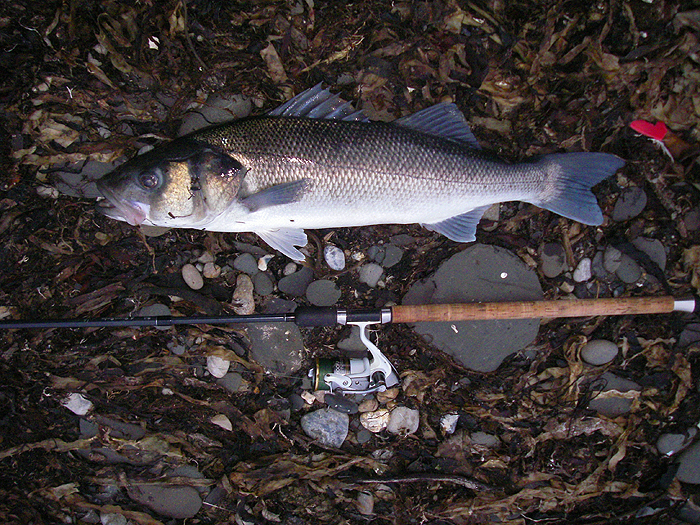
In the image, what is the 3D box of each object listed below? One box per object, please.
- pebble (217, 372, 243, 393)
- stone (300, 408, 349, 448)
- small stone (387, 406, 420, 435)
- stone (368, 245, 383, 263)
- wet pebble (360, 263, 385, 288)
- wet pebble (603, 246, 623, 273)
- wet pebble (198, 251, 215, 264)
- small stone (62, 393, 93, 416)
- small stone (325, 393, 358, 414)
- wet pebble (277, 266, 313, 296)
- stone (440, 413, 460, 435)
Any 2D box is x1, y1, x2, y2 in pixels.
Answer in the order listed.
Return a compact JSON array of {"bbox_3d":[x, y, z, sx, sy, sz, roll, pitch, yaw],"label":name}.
[{"bbox_3d":[-0.155,0.154,0.999,0.029,0.013,0.025,25,80,5],"label":"pebble"},{"bbox_3d":[-0.032,0.218,1.009,0.063,0.033,0.050,19,79,4],"label":"stone"},{"bbox_3d":[0.071,0.210,1.016,0.045,0.025,0.040,-11,79,-2],"label":"small stone"},{"bbox_3d":[0.034,-0.011,1.004,0.017,0.012,0.025,-29,79,-6],"label":"stone"},{"bbox_3d":[0.030,0.017,1.055,0.032,0.019,0.036,-17,79,-3],"label":"wet pebble"},{"bbox_3d":[0.343,-0.004,1.003,0.024,0.016,0.036,-6,78,-1],"label":"wet pebble"},{"bbox_3d":[-0.197,-0.005,1.056,0.022,0.011,0.015,-10,78,-2],"label":"wet pebble"},{"bbox_3d":[-0.361,0.188,1.015,0.040,0.016,0.026,24,79,5],"label":"small stone"},{"bbox_3d":[-0.010,0.177,0.964,0.046,0.018,0.020,21,79,4],"label":"small stone"},{"bbox_3d":[-0.068,0.027,1.024,0.050,0.016,0.032,-31,80,-6],"label":"wet pebble"},{"bbox_3d":[0.127,0.205,0.988,0.022,0.014,0.029,17,79,3],"label":"stone"}]

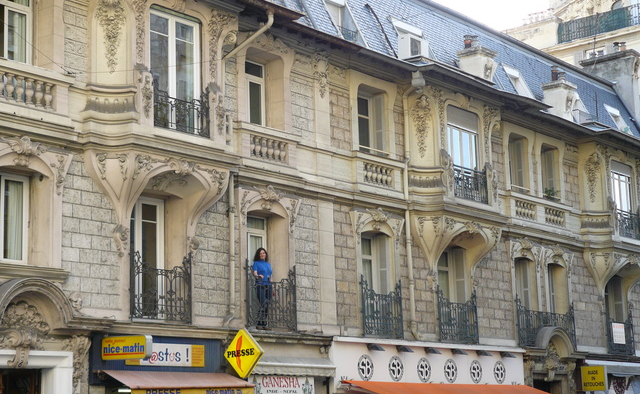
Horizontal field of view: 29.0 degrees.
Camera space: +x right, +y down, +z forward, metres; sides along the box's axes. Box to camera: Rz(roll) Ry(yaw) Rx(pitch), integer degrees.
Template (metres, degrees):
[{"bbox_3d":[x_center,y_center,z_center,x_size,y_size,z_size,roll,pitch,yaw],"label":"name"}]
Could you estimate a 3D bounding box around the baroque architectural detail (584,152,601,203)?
[{"bbox_3d":[8.127,-0.555,36.864,0.500,1.520,0.140,1,-11,-13],"label":"baroque architectural detail"}]

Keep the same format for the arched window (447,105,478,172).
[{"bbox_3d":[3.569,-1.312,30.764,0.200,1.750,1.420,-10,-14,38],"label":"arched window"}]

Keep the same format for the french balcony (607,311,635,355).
[{"bbox_3d":[9.254,4.176,38.358,0.200,1.420,1.880,-10,-13,37],"label":"french balcony"}]

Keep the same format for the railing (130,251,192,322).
[{"bbox_3d":[-2.979,1.658,23.045,0.200,1.370,1.580,-10,-13,37],"label":"railing"}]

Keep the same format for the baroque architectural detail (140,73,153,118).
[{"bbox_3d":[-3.065,-1.769,21.927,0.130,0.770,0.250,-10,-14,38],"label":"baroque architectural detail"}]

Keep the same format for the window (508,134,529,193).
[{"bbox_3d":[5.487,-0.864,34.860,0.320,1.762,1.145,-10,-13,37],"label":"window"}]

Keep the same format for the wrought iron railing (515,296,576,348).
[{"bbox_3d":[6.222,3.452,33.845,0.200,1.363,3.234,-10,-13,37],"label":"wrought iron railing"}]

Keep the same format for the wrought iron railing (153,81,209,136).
[{"bbox_3d":[-2.663,-1.721,23.334,0.180,1.040,1.610,-10,-13,37],"label":"wrought iron railing"}]

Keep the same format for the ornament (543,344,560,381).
[{"bbox_3d":[6.216,4.438,33.264,0.350,1.010,0.800,-10,-14,38],"label":"ornament"}]

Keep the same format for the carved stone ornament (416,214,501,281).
[{"bbox_3d":[3.621,1.387,30.661,0.540,1.520,3.950,-10,-13,37],"label":"carved stone ornament"}]

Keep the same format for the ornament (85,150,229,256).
[{"bbox_3d":[-2.719,0.254,22.750,0.540,1.840,3.730,-10,-13,37],"label":"ornament"}]

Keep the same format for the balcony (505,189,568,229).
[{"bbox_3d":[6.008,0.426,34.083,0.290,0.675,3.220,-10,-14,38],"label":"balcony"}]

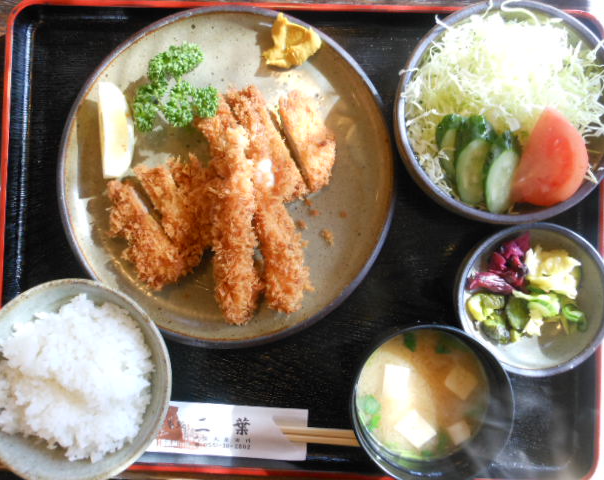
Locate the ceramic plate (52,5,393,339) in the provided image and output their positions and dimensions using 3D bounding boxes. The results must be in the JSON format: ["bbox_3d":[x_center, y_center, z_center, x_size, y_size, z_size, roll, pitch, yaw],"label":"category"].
[{"bbox_3d":[-0.058,-0.048,0.407,0.257,0.030,0.257,0,89,1],"label":"ceramic plate"}]

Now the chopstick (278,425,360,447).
[{"bbox_3d":[-0.038,0.154,0.414,0.210,0.006,0.013,3,89,1],"label":"chopstick"}]

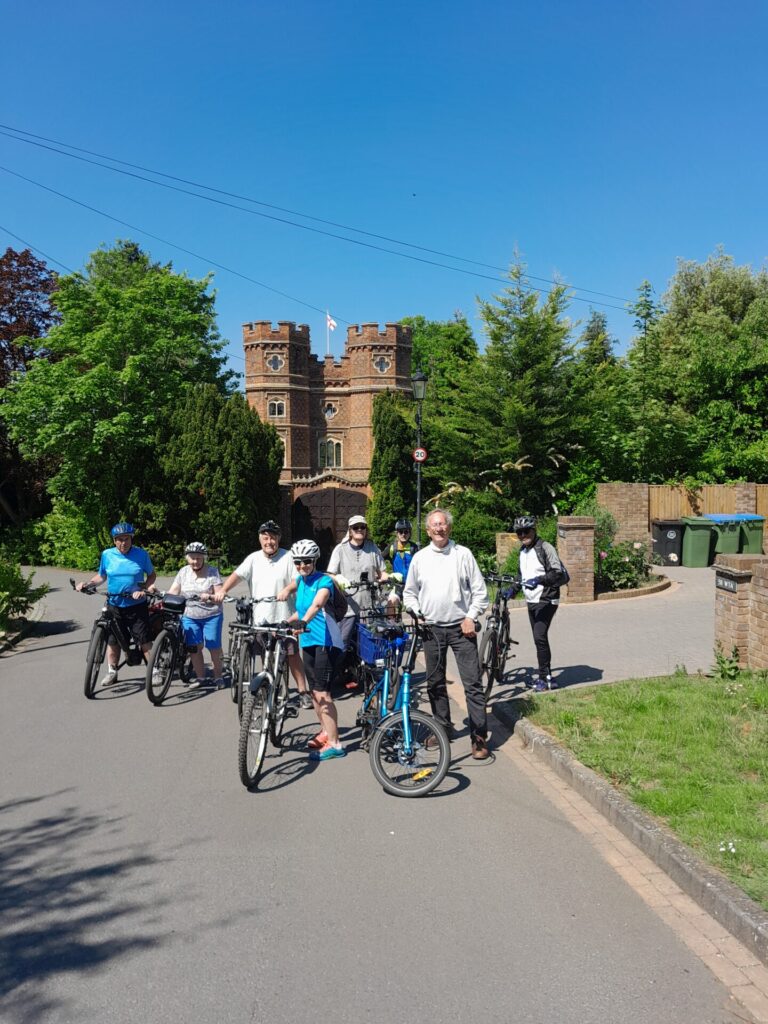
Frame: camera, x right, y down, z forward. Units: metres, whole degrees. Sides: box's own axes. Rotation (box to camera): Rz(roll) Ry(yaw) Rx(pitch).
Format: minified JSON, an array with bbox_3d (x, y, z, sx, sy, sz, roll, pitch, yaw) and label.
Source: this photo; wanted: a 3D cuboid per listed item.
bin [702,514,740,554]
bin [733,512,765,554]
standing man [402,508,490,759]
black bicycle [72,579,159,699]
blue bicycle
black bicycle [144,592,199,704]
[{"bbox_3d":[7.660,0.600,18.150,0.580,1.080,0.740,0,1,0],"label":"bin"},{"bbox_3d":[7.620,0.600,16.700,0.560,1.070,0.700,0,1,0],"label":"bin"},{"bbox_3d":[0.450,0.850,5.730,0.620,1.760,0.400,0,1,6],"label":"standing man"},{"bbox_3d":[-2.600,1.220,8.030,0.680,1.100,1.800,0,1,19],"label":"black bicycle"},{"bbox_3d":[0.030,1.170,5.360,0.580,1.120,1.580,0,1,-13],"label":"blue bicycle"},{"bbox_3d":[-2.060,1.280,7.880,0.650,1.040,1.780,0,1,3],"label":"black bicycle"}]

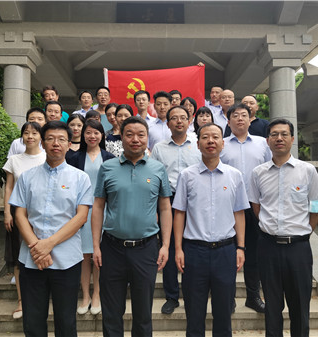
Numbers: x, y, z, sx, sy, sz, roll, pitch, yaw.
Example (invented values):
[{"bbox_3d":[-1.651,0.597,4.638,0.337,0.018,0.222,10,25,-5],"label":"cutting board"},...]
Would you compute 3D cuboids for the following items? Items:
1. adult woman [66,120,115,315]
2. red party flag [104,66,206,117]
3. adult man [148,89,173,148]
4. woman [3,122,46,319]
[{"bbox_3d":[-0.573,0.382,2.980,0.450,1.610,0.280,0,-4,-7],"label":"adult woman"},{"bbox_3d":[-0.067,-1.010,5.150,1.460,0.980,0.080,0,-4,2],"label":"red party flag"},{"bbox_3d":[0.053,0.050,3.760,0.470,1.770,0.280,-1,-4,7],"label":"adult man"},{"bbox_3d":[-1.070,0.391,2.920,0.450,1.590,0.290,0,-4,-9],"label":"woman"}]

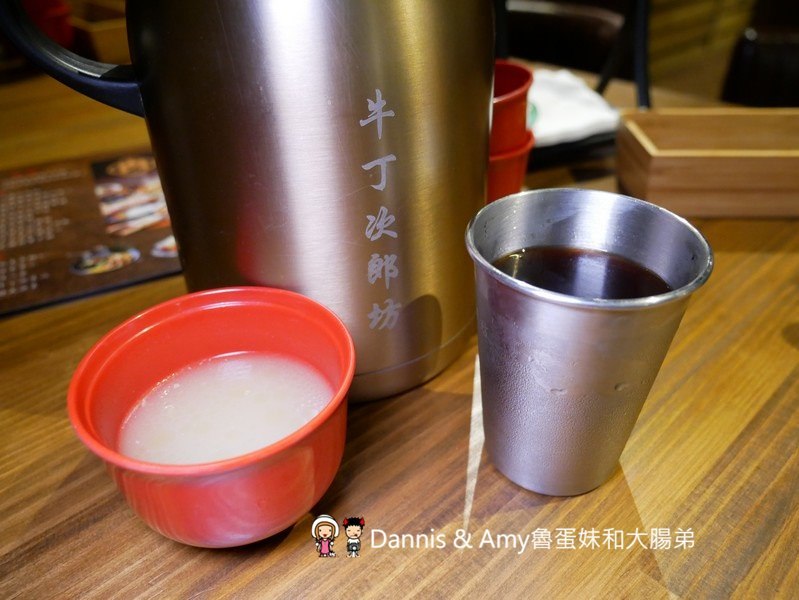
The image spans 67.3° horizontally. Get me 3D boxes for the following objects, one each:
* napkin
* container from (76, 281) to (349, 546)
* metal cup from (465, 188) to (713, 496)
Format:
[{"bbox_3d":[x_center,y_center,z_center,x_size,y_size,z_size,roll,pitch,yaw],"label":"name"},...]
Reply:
[{"bbox_3d":[0.129,-0.172,0.531,0.095,0.034,0.120,-10,36,-12],"label":"napkin"},{"bbox_3d":[-0.065,0.047,0.233,0.098,0.059,0.098,-1,36,0],"label":"container"},{"bbox_3d":[0.065,0.019,0.235,0.081,0.099,0.081,-1,36,0],"label":"metal cup"}]

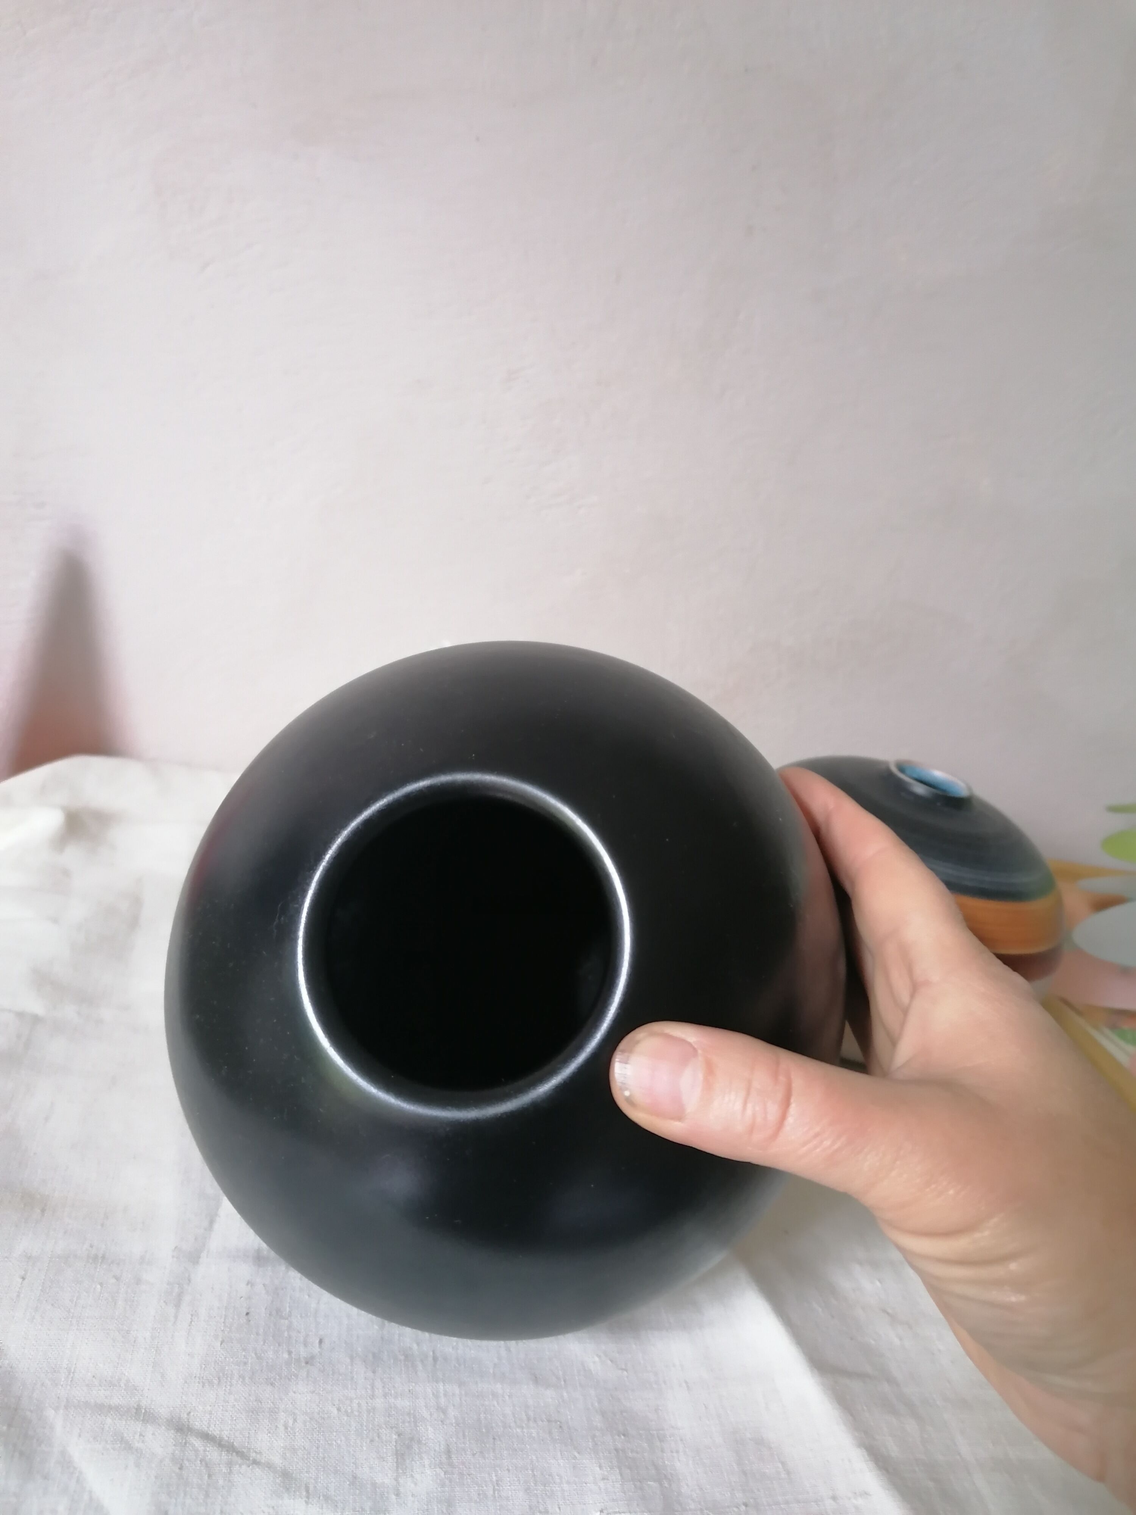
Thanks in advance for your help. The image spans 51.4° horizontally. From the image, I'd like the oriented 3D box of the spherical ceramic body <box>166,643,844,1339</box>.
[{"bbox_3d":[-0.013,0.050,0.276,0.154,0.154,0.139,0,-15,7],"label":"spherical ceramic body"}]

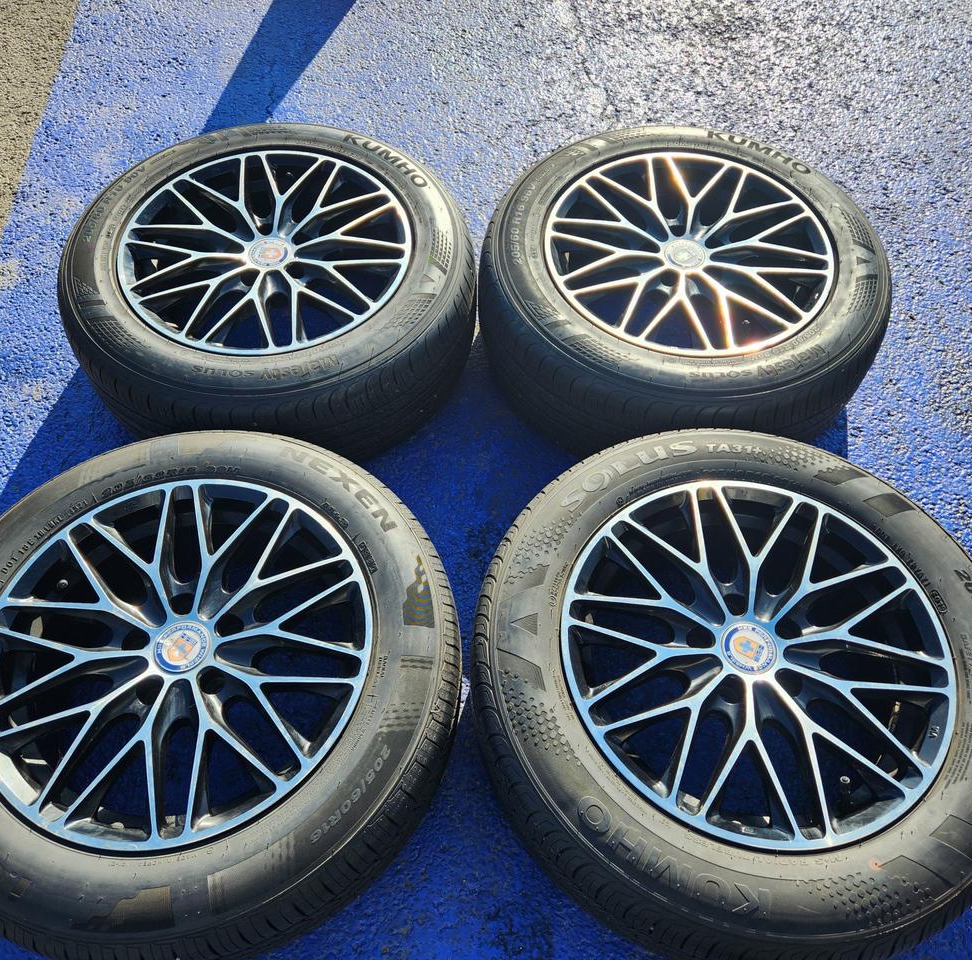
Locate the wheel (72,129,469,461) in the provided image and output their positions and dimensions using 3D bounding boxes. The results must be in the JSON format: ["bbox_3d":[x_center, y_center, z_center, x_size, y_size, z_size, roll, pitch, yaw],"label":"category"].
[{"bbox_3d":[-0.341,-0.314,1.397,0.652,0.205,0.652,0,58,0],"label":"wheel"}]

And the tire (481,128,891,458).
[{"bbox_3d":[0.314,-0.313,1.400,0.652,0.205,0.652,1,58,0],"label":"tire"}]

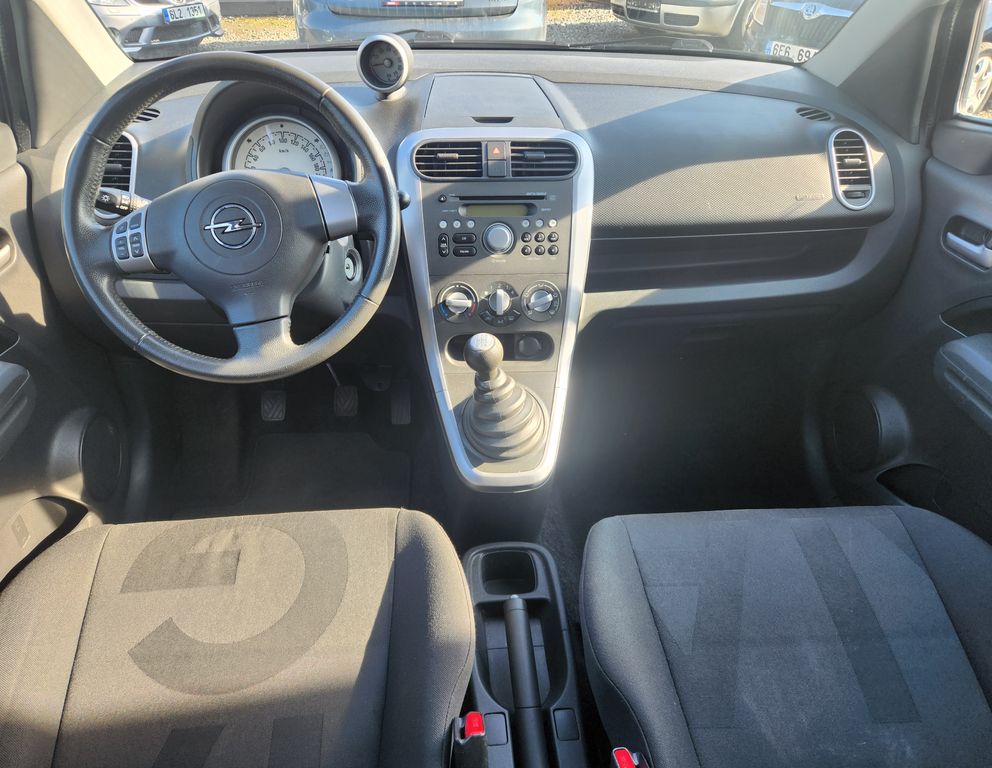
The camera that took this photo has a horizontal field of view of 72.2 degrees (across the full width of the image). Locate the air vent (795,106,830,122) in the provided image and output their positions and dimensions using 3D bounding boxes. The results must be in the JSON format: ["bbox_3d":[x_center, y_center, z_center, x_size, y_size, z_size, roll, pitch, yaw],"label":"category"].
[{"bbox_3d":[0.506,-0.430,1.085,0.054,0.032,0.020,-1,-11,-4],"label":"air vent"}]

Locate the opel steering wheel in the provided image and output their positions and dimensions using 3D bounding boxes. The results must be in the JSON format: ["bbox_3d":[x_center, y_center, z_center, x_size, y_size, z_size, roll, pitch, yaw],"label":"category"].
[{"bbox_3d":[-0.300,-0.189,0.801,0.370,0.370,0.100,-11,10,-4],"label":"opel steering wheel"}]

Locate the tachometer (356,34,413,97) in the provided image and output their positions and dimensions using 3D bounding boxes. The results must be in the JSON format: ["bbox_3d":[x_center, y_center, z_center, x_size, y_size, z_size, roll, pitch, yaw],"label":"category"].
[{"bbox_3d":[-0.173,-0.495,1.055,0.080,0.090,0.055,9,28,11],"label":"tachometer"}]

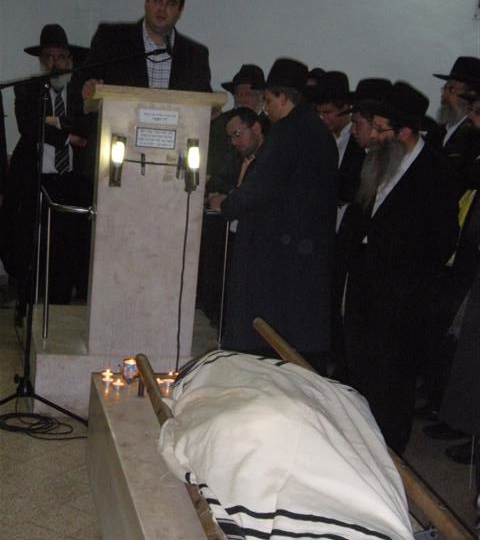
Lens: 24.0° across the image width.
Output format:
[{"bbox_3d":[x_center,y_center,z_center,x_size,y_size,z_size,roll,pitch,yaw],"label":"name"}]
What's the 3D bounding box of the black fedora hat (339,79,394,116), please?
[{"bbox_3d":[0.613,-0.775,5.100,0.350,0.140,0.310,-21,27,-32],"label":"black fedora hat"}]

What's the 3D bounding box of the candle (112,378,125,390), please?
[{"bbox_3d":[-0.524,0.496,4.860,0.046,0.037,0.046,5,16,0],"label":"candle"}]

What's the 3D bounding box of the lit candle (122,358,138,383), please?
[{"bbox_3d":[-0.477,0.441,4.924,0.070,0.088,0.070,5,16,0],"label":"lit candle"}]

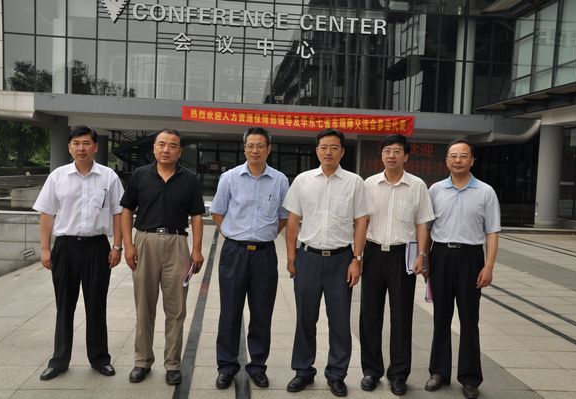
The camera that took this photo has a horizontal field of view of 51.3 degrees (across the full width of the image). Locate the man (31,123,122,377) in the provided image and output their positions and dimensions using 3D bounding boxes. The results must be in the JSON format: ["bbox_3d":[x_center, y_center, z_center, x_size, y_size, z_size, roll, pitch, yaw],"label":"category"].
[{"bbox_3d":[-1.461,0.351,4.190,0.620,1.730,0.340,1,3,-16],"label":"man"}]

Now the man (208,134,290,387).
[{"bbox_3d":[-0.261,0.378,4.115,0.540,1.745,0.360,2,3,-5],"label":"man"}]

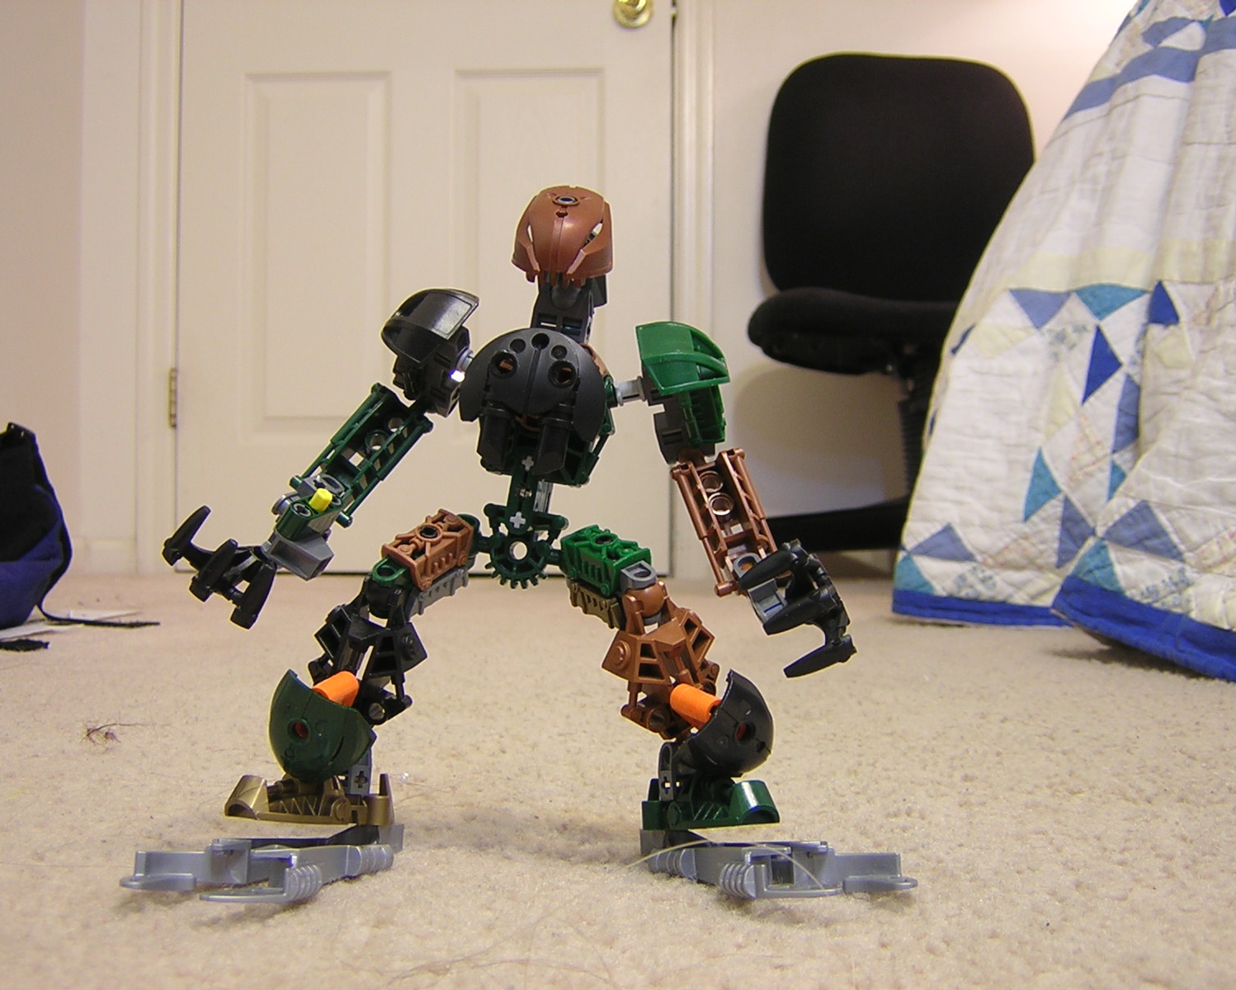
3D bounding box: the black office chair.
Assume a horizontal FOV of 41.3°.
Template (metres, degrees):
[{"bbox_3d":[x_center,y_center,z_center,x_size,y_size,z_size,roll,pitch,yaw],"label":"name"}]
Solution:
[{"bbox_3d":[0.435,-0.280,2.350,0.550,0.820,0.580,0,0,-6],"label":"black office chair"}]

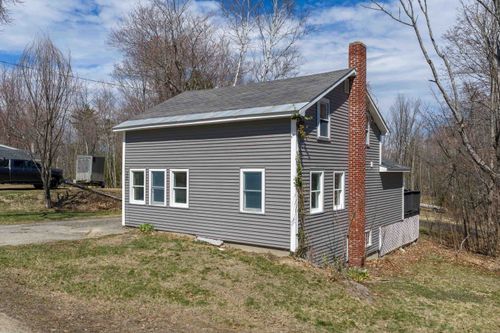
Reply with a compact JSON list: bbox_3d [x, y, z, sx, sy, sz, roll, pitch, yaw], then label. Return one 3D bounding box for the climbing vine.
[{"bbox_3d":[1.446,0.513,10.642,0.300,3.956,0.520,0,-1,37],"label":"climbing vine"}]

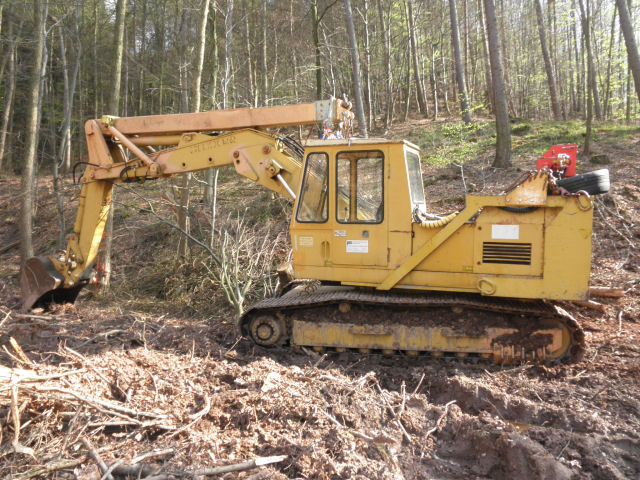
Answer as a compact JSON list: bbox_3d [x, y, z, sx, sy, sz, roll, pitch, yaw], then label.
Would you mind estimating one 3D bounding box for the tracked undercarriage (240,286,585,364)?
[{"bbox_3d":[1.293,1.116,7.953,4.350,0.800,2.600,1,3,10],"label":"tracked undercarriage"}]

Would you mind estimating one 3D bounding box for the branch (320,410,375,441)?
[{"bbox_3d":[0.218,1.469,4.100,0.520,0.130,0.080,2,3,44],"label":"branch"}]

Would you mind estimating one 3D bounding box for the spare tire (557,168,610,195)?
[{"bbox_3d":[3.353,-0.746,6.600,0.650,0.230,0.650,-9,3,20],"label":"spare tire"}]

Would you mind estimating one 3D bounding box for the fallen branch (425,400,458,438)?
[{"bbox_3d":[0.978,1.456,4.200,0.090,0.230,0.420,2,3,44],"label":"fallen branch"}]

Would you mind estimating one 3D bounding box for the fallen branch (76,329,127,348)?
[{"bbox_3d":[-2.997,1.358,7.100,0.680,0.140,0.160,-2,3,-38],"label":"fallen branch"}]

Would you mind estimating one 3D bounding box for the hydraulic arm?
[{"bbox_3d":[-2.501,-0.405,9.192,6.650,3.650,1.050,1,4,19],"label":"hydraulic arm"}]

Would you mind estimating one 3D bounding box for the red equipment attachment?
[{"bbox_3d":[3.244,-1.035,7.100,0.550,0.550,0.400,1,4,19],"label":"red equipment attachment"}]

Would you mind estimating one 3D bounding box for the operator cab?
[{"bbox_3d":[0.588,-0.402,7.366,1.650,1.850,1.120,1,4,19],"label":"operator cab"}]

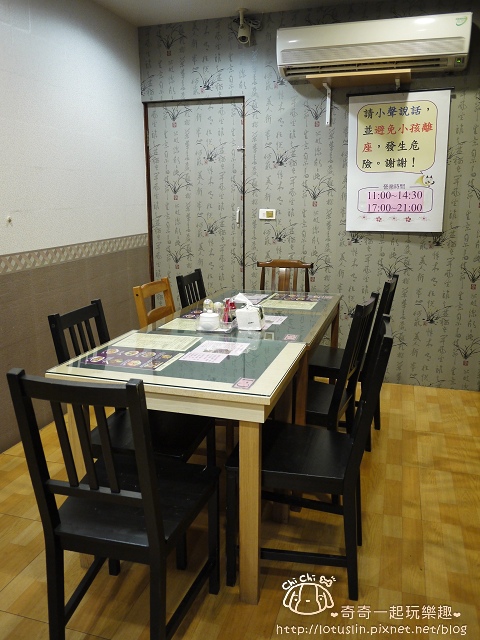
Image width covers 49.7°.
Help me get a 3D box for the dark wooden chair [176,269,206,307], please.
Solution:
[{"bbox_3d":[-0.059,0.188,2.939,0.490,0.900,0.420,3,13,13],"label":"dark wooden chair"}]

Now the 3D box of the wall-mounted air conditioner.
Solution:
[{"bbox_3d":[0.808,-1.675,3.234,1.130,0.275,0.220,3,13,15],"label":"wall-mounted air conditioner"}]

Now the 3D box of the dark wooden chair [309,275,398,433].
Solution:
[{"bbox_3d":[0.574,0.209,2.843,0.490,0.900,0.420,5,14,22],"label":"dark wooden chair"}]

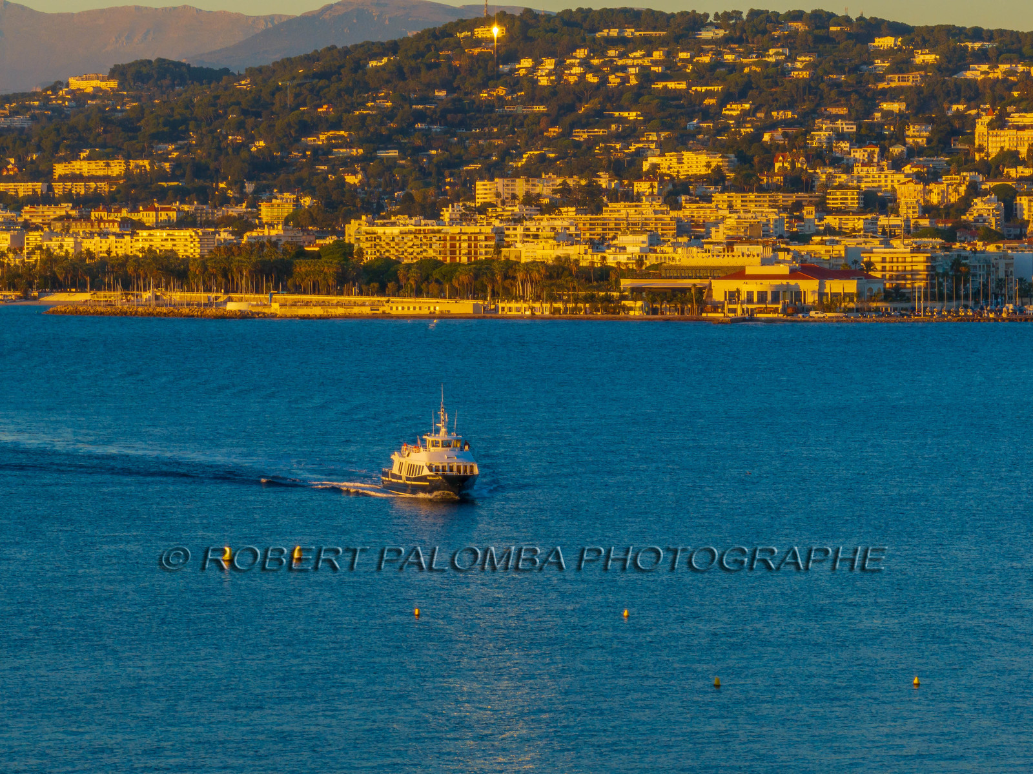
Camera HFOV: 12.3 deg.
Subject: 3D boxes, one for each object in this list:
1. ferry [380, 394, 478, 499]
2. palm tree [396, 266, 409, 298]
[{"bbox_3d":[-10.075,6.587,585.000,6.700,12.400,20.500,-1,2,-20],"label":"ferry"},{"bbox_3d":[-41.313,-38.380,1750.000,4.700,11.500,4.700,0,2,0],"label":"palm tree"}]

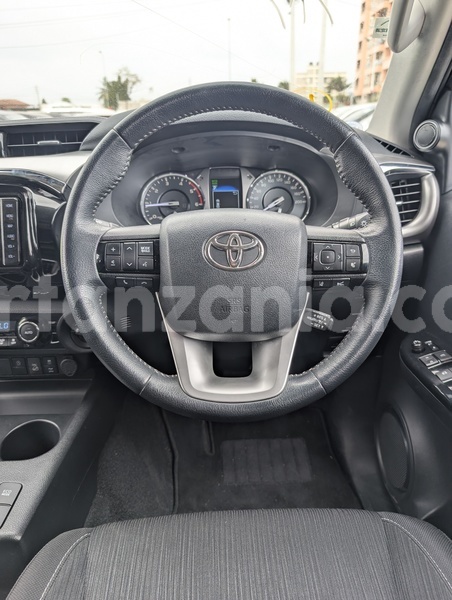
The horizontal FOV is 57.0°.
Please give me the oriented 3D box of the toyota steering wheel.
[{"bbox_3d":[0.006,-0.052,0.490,0.380,0.380,0.085,0,3,0],"label":"toyota steering wheel"}]

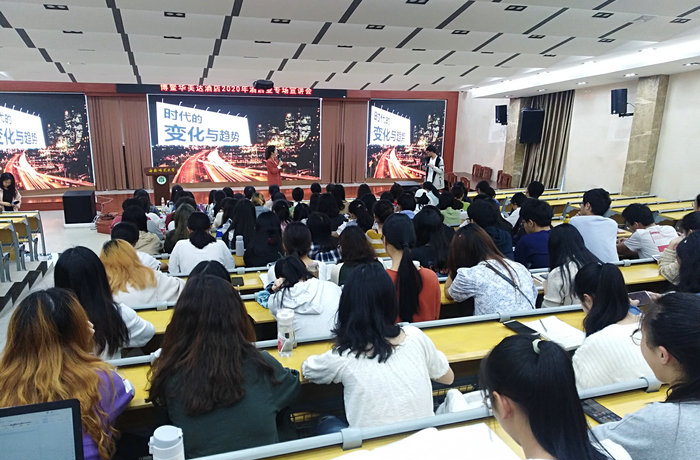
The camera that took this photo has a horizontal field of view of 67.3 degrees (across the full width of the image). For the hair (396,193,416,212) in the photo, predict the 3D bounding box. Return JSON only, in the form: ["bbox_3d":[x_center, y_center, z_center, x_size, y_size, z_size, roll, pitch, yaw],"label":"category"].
[{"bbox_3d":[0.623,-0.306,5.812,0.190,0.200,0.220,-11,19,-38],"label":"hair"}]

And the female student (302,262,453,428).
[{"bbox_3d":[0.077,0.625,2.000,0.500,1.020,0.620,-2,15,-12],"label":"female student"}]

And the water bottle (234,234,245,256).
[{"bbox_3d":[-0.941,0.132,4.474,0.068,0.190,0.068,-3,15,-17],"label":"water bottle"}]

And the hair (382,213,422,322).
[{"bbox_3d":[0.259,0.184,2.645,0.200,0.570,0.240,-4,15,-19],"label":"hair"}]

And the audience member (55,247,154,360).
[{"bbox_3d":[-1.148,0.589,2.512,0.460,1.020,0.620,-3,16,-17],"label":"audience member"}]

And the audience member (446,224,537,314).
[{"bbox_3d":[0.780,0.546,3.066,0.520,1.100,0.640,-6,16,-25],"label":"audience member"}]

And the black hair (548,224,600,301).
[{"bbox_3d":[1.347,0.194,3.152,0.250,0.440,0.290,-3,16,-17],"label":"black hair"}]

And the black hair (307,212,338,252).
[{"bbox_3d":[-0.230,0.025,4.403,0.260,0.290,0.240,-3,16,-17],"label":"black hair"}]

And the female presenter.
[{"bbox_3d":[-1.647,-1.056,11.778,0.480,1.620,0.480,7,16,21],"label":"female presenter"}]

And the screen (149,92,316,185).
[{"bbox_3d":[-2.832,-2.316,13.544,4.310,2.190,0.100,-3,16,-17],"label":"screen"}]

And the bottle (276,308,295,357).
[{"bbox_3d":[-0.264,0.422,2.146,0.068,0.194,0.068,-3,16,-17],"label":"bottle"}]

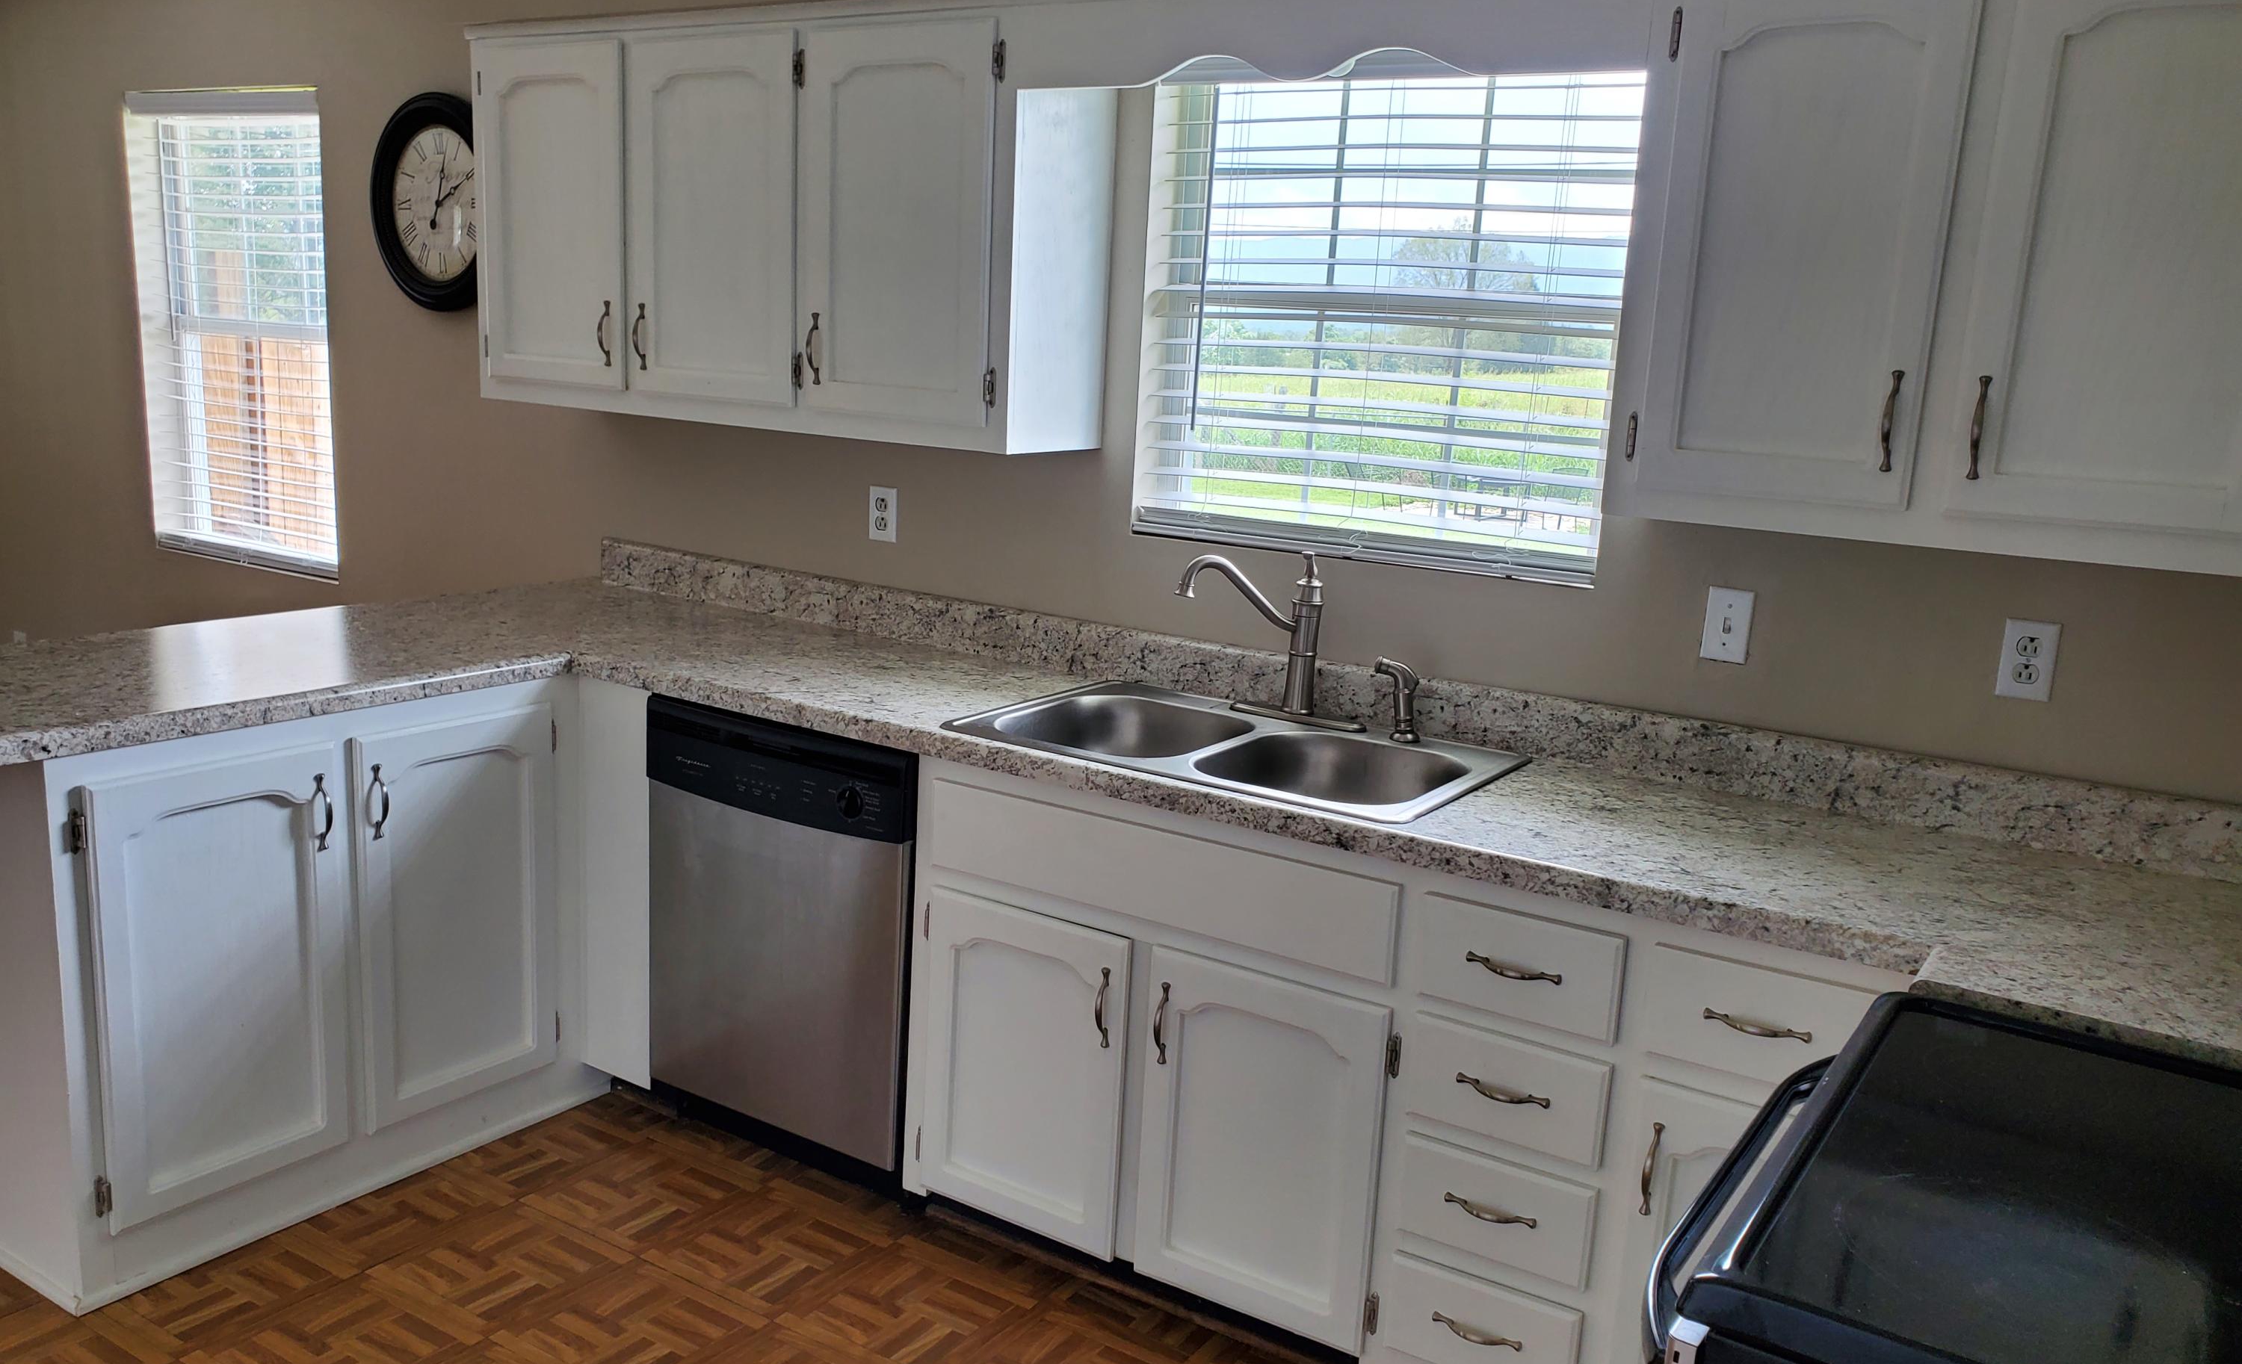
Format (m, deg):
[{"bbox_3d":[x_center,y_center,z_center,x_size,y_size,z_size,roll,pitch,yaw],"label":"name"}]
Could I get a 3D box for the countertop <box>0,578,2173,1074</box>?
[{"bbox_3d":[-0.184,0.174,2.450,3.715,0.043,1.670,10,14,31],"label":"countertop"}]

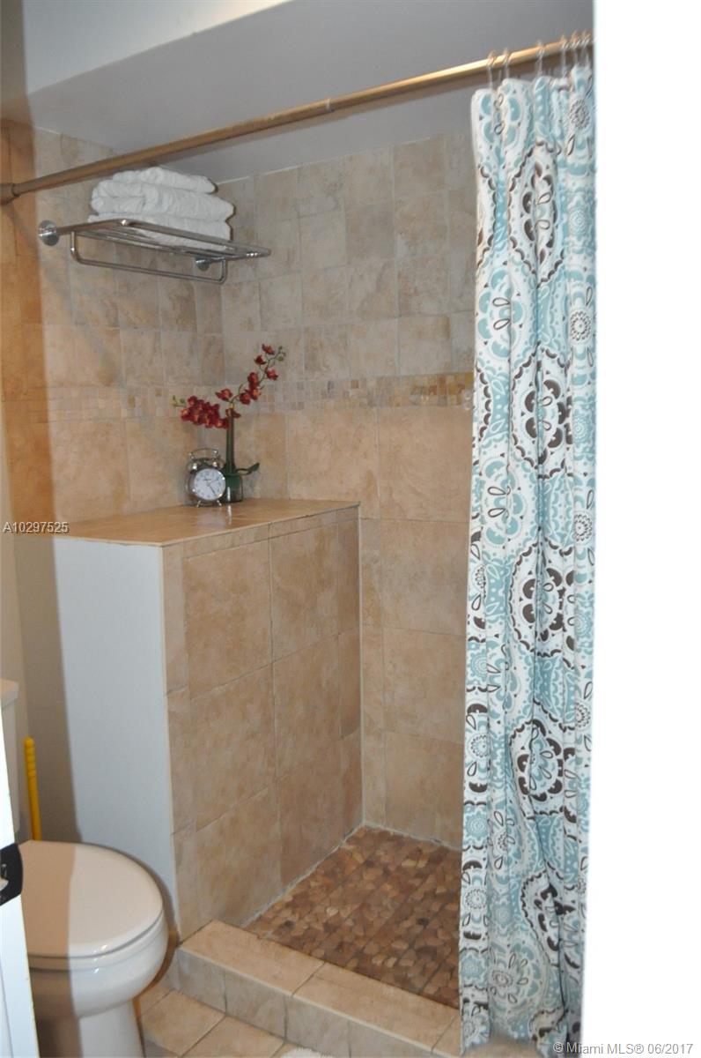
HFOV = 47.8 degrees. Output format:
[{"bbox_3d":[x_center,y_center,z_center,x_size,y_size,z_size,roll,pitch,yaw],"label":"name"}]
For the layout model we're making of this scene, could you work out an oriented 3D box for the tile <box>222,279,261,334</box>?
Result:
[{"bbox_3d":[-0.357,-0.730,2.611,0.157,0.160,0.012,3,9,30],"label":"tile"}]

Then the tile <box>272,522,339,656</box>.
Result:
[{"bbox_3d":[-0.127,0.170,2.254,0.012,0.331,0.331,3,8,31],"label":"tile"}]

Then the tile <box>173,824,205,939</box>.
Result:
[{"bbox_3d":[-0.388,0.839,1.886,0.010,0.247,0.078,4,10,33],"label":"tile"}]

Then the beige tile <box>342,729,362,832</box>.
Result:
[{"bbox_3d":[0.010,0.798,2.504,0.012,0.335,0.106,3,9,31],"label":"beige tile"}]

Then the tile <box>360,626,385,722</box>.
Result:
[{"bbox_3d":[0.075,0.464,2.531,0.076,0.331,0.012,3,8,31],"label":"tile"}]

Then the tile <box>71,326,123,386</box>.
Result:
[{"bbox_3d":[-0.707,-0.481,2.208,0.010,0.159,0.166,4,10,33],"label":"tile"}]

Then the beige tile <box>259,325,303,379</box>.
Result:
[{"bbox_3d":[-0.207,-0.544,2.505,0.160,0.160,0.012,3,9,31],"label":"beige tile"}]

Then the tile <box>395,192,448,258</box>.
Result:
[{"bbox_3d":[0.206,-0.862,2.263,0.164,0.164,0.012,3,8,31],"label":"tile"}]

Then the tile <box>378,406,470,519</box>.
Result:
[{"bbox_3d":[0.225,-0.188,2.276,0.328,0.332,0.010,4,10,33],"label":"tile"}]

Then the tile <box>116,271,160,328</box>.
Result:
[{"bbox_3d":[-0.598,-0.643,2.231,0.012,0.149,0.154,3,9,31],"label":"tile"}]

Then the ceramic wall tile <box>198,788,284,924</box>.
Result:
[{"bbox_3d":[-0.284,0.875,2.057,0.012,0.328,0.321,3,9,30],"label":"ceramic wall tile"}]

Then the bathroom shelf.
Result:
[{"bbox_3d":[-0.485,-0.737,2.131,0.276,0.114,0.614,3,9,31],"label":"bathroom shelf"}]

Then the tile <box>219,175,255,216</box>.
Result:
[{"bbox_3d":[-0.361,-1.032,2.530,0.145,0.135,0.010,4,10,33],"label":"tile"}]

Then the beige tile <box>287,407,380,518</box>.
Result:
[{"bbox_3d":[-0.052,-0.198,2.463,0.327,0.327,0.012,3,9,31],"label":"beige tile"}]

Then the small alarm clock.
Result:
[{"bbox_3d":[-0.454,-0.161,2.479,0.115,0.176,0.060,-4,9,-22],"label":"small alarm clock"}]

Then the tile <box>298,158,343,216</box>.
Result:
[{"bbox_3d":[-0.081,-1.014,2.358,0.160,0.147,0.012,3,9,31],"label":"tile"}]

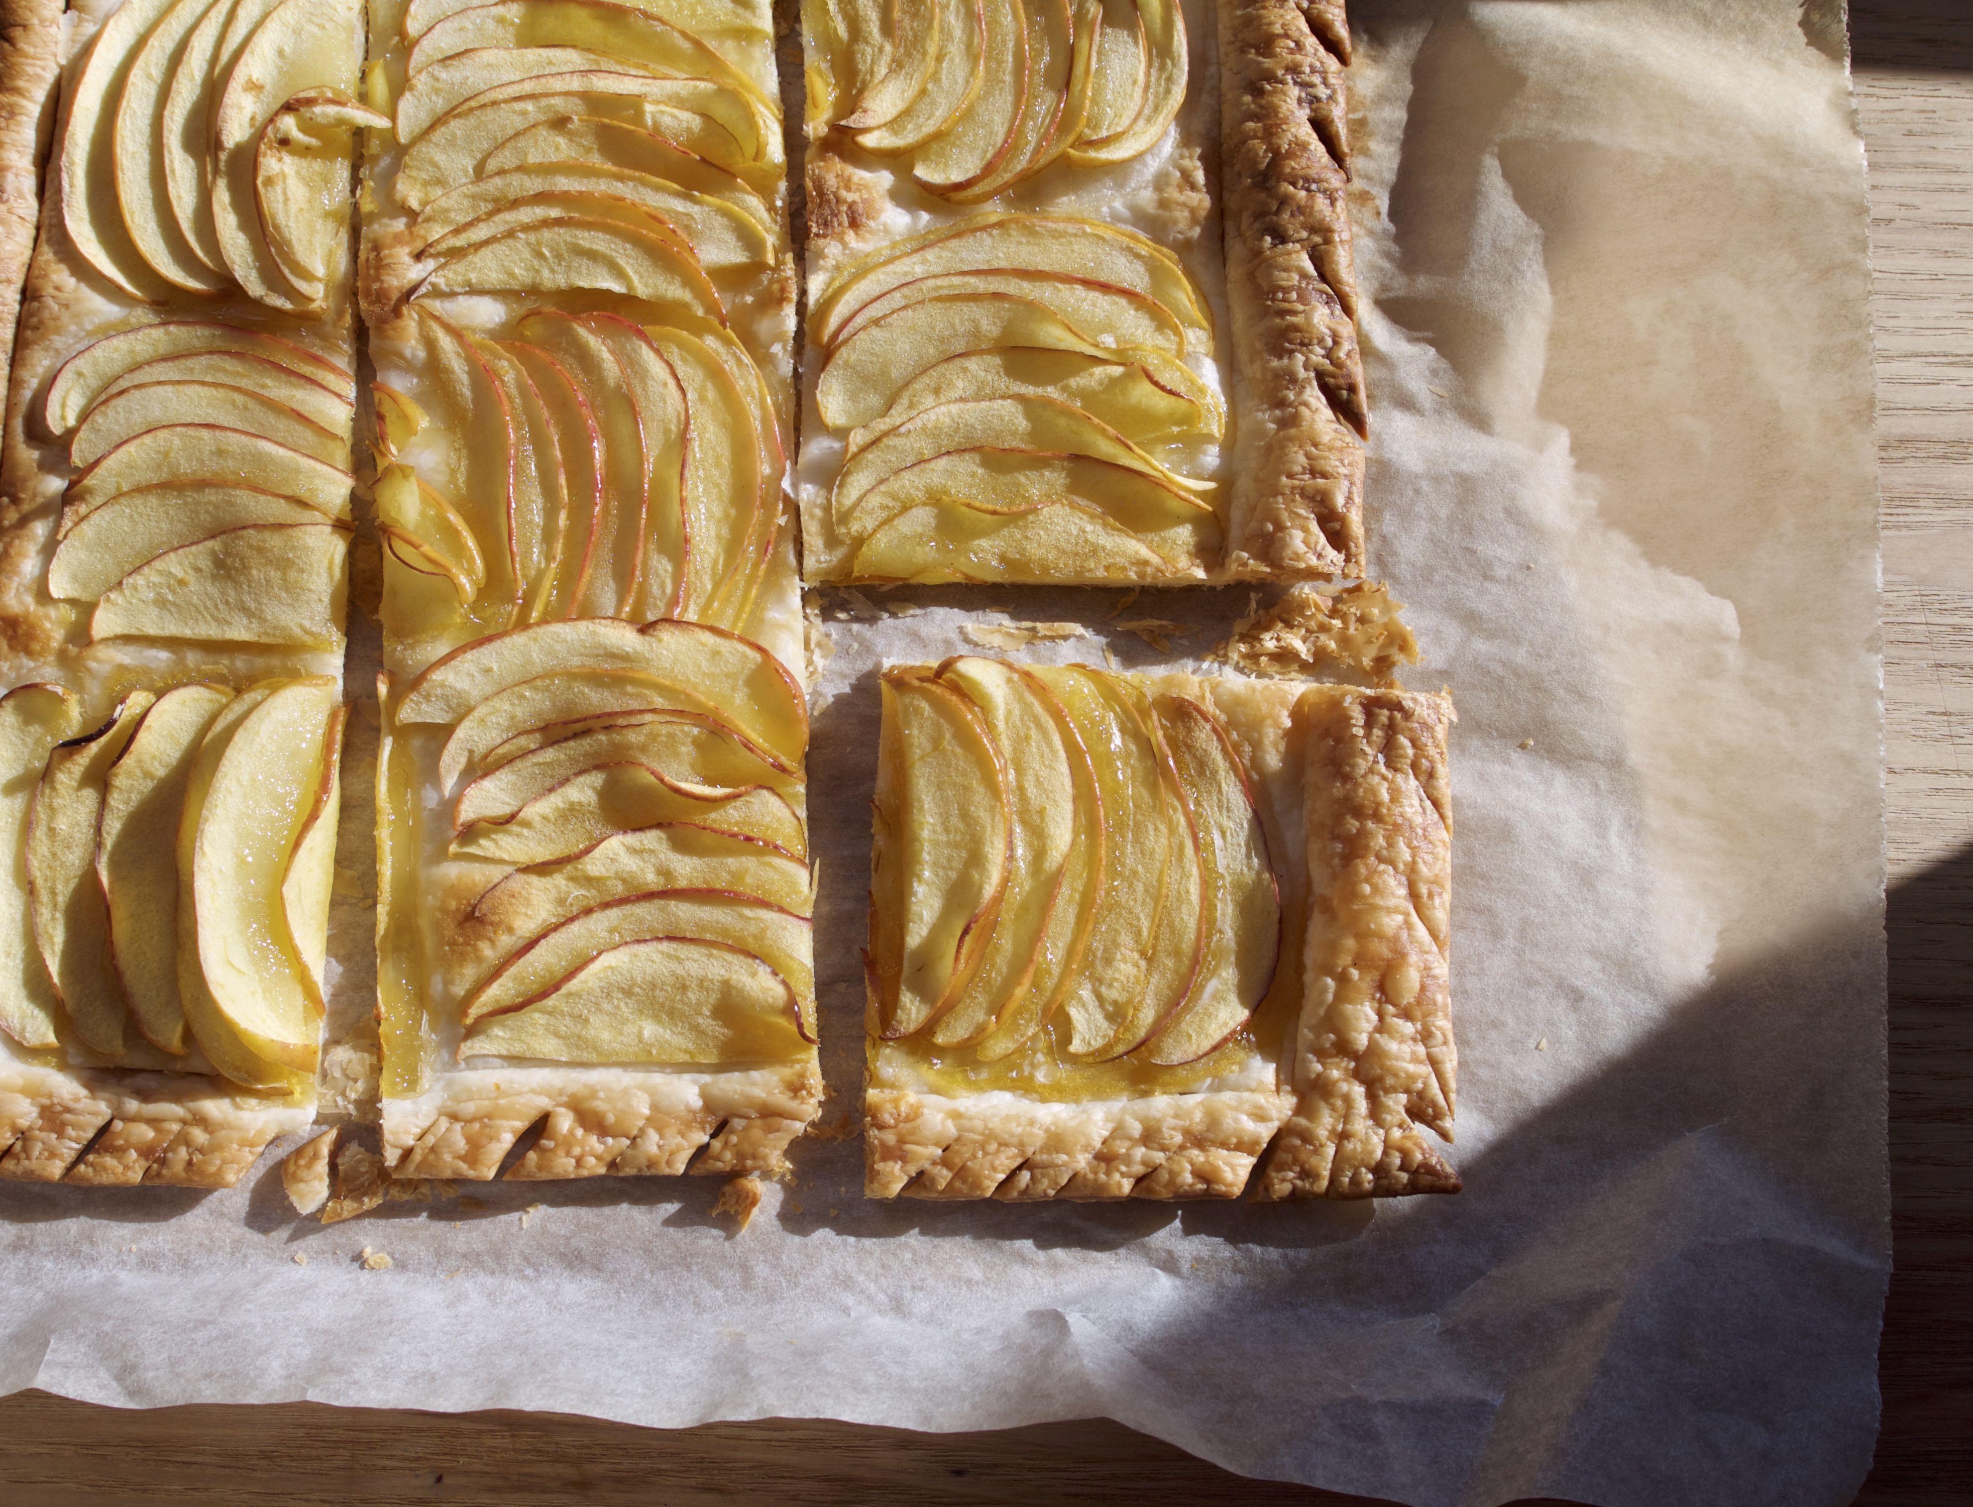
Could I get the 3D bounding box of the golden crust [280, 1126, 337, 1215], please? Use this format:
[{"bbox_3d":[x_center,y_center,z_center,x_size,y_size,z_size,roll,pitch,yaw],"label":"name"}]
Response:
[{"bbox_3d":[-0.124,0.077,0.384,0.009,0.009,0.015,19,82,3],"label":"golden crust"}]

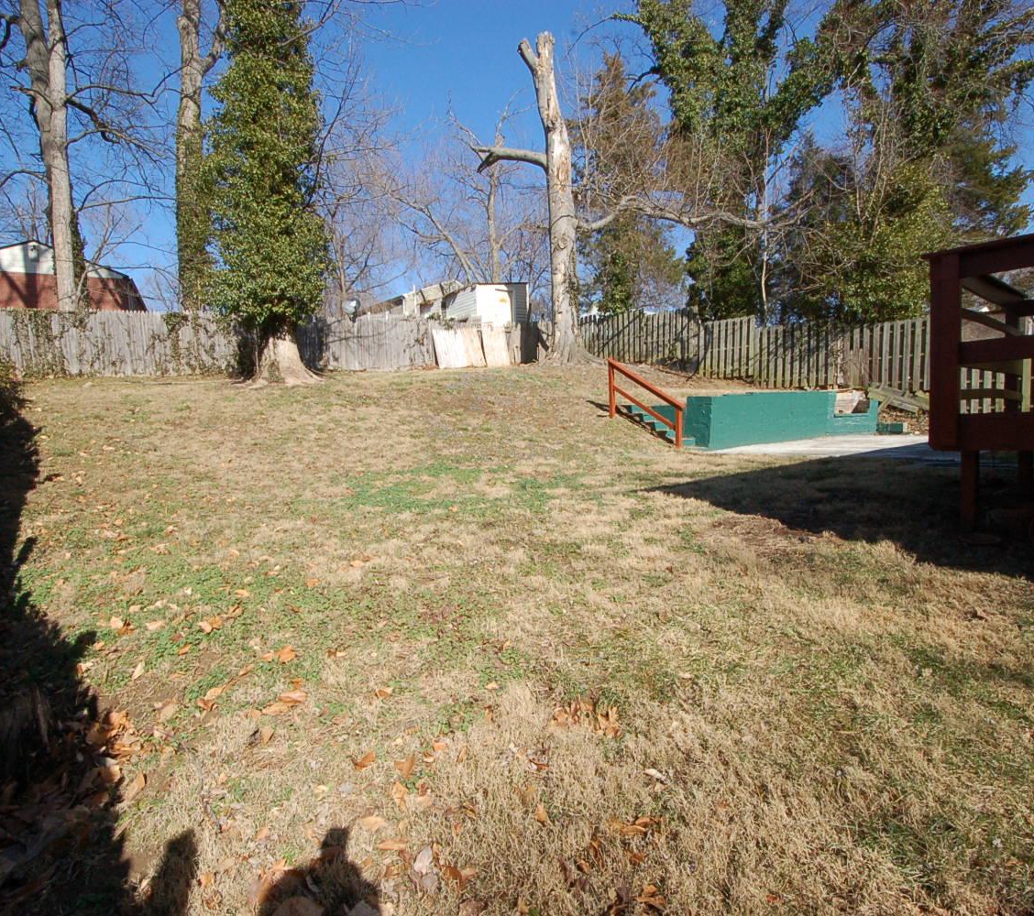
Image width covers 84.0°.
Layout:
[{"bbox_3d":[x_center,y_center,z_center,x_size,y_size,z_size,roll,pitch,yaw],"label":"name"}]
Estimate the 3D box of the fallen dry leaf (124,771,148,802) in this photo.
[{"bbox_3d":[-1.295,1.118,1.950,0.075,0.040,0.120,-1,2,-23],"label":"fallen dry leaf"}]

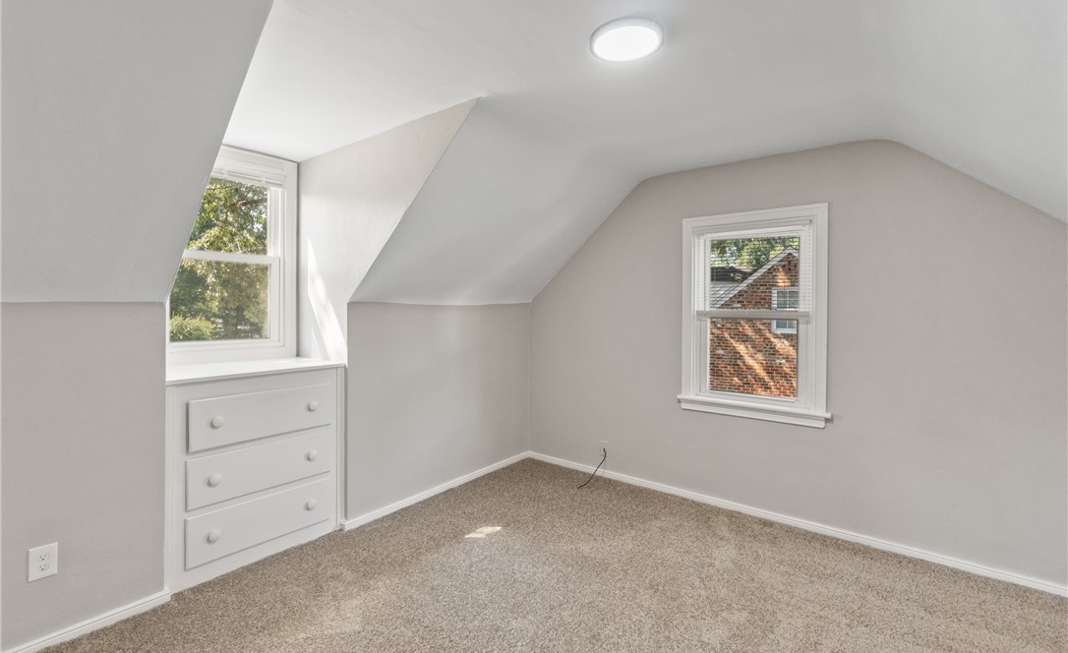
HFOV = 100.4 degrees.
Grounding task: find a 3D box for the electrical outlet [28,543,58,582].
[{"bbox_3d":[-1.843,0.886,1.671,0.010,0.120,0.073,2,2,38],"label":"electrical outlet"}]

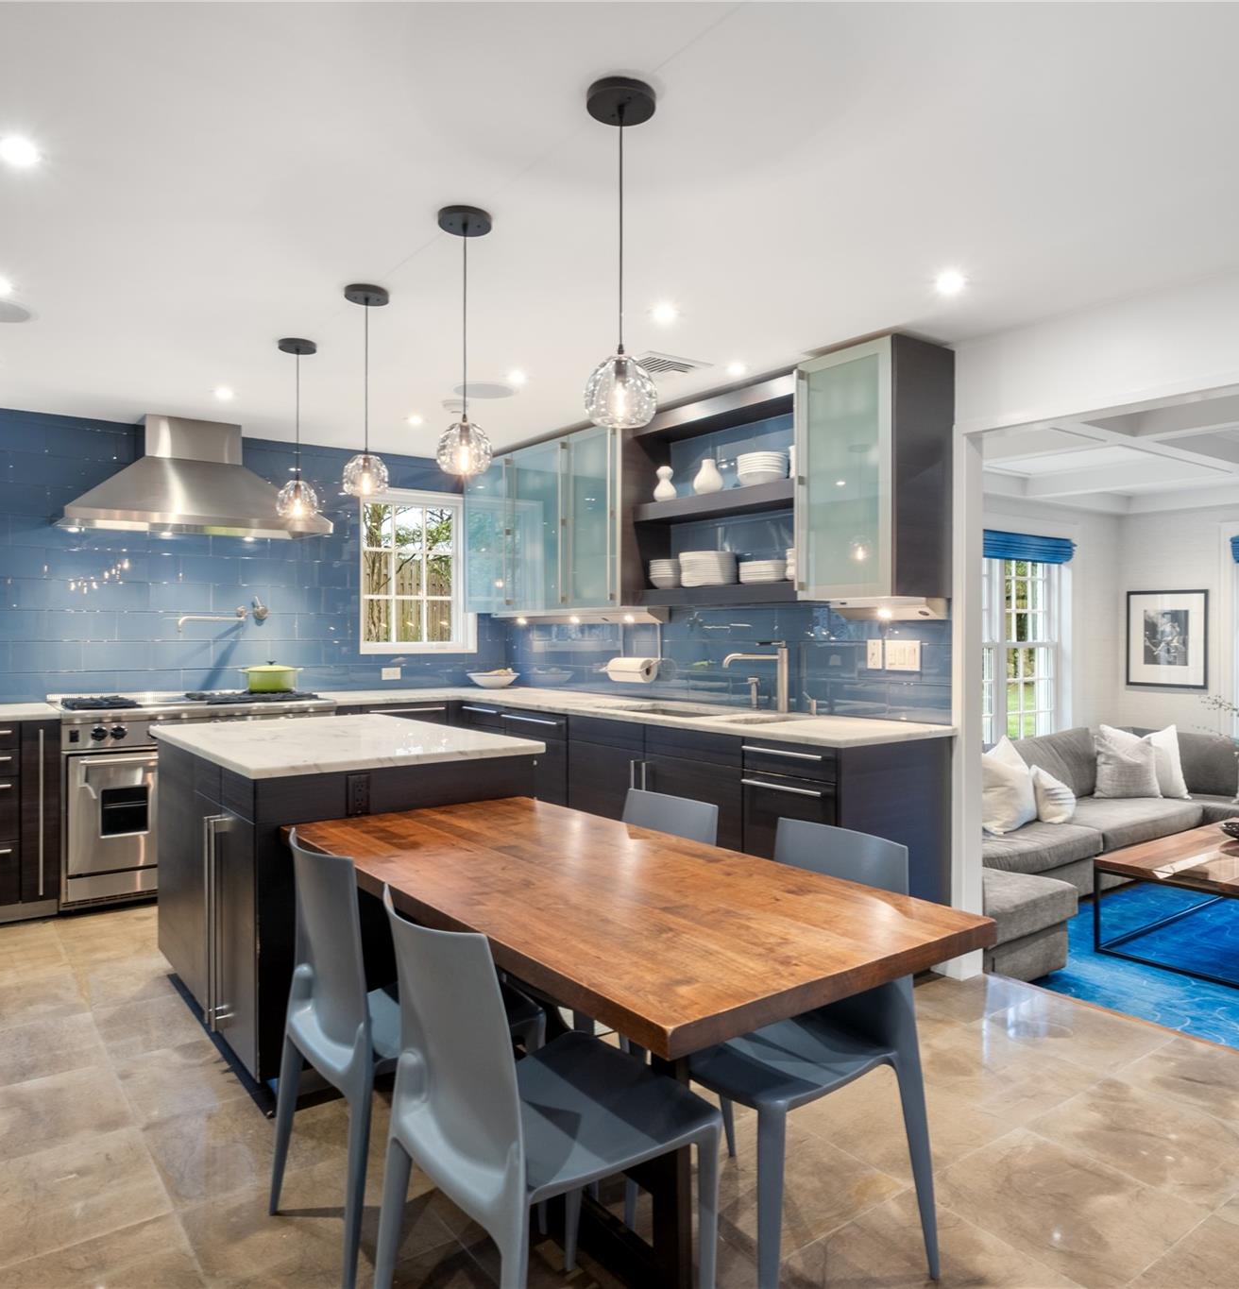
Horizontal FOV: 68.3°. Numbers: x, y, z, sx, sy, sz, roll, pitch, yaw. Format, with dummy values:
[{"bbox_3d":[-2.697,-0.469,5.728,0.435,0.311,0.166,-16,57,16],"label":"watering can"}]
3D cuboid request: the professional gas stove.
[{"bbox_3d":[-2.132,0.740,4.607,1.250,0.951,0.678,0,0,-37],"label":"professional gas stove"}]

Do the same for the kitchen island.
[{"bbox_3d":[-0.983,0.770,3.149,0.898,0.914,1.325,0,0,-37],"label":"kitchen island"}]

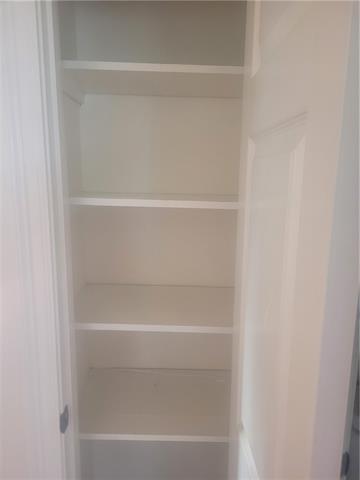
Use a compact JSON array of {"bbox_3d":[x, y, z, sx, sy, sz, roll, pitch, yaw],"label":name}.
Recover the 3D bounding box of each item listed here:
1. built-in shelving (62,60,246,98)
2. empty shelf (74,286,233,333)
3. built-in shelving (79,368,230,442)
[{"bbox_3d":[-0.057,-0.476,1.090,0.525,0.021,0.312,1,11,0],"label":"built-in shelving"},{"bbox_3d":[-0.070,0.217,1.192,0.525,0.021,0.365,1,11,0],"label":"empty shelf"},{"bbox_3d":[-0.076,0.560,1.256,0.525,0.021,0.365,1,11,0],"label":"built-in shelving"}]

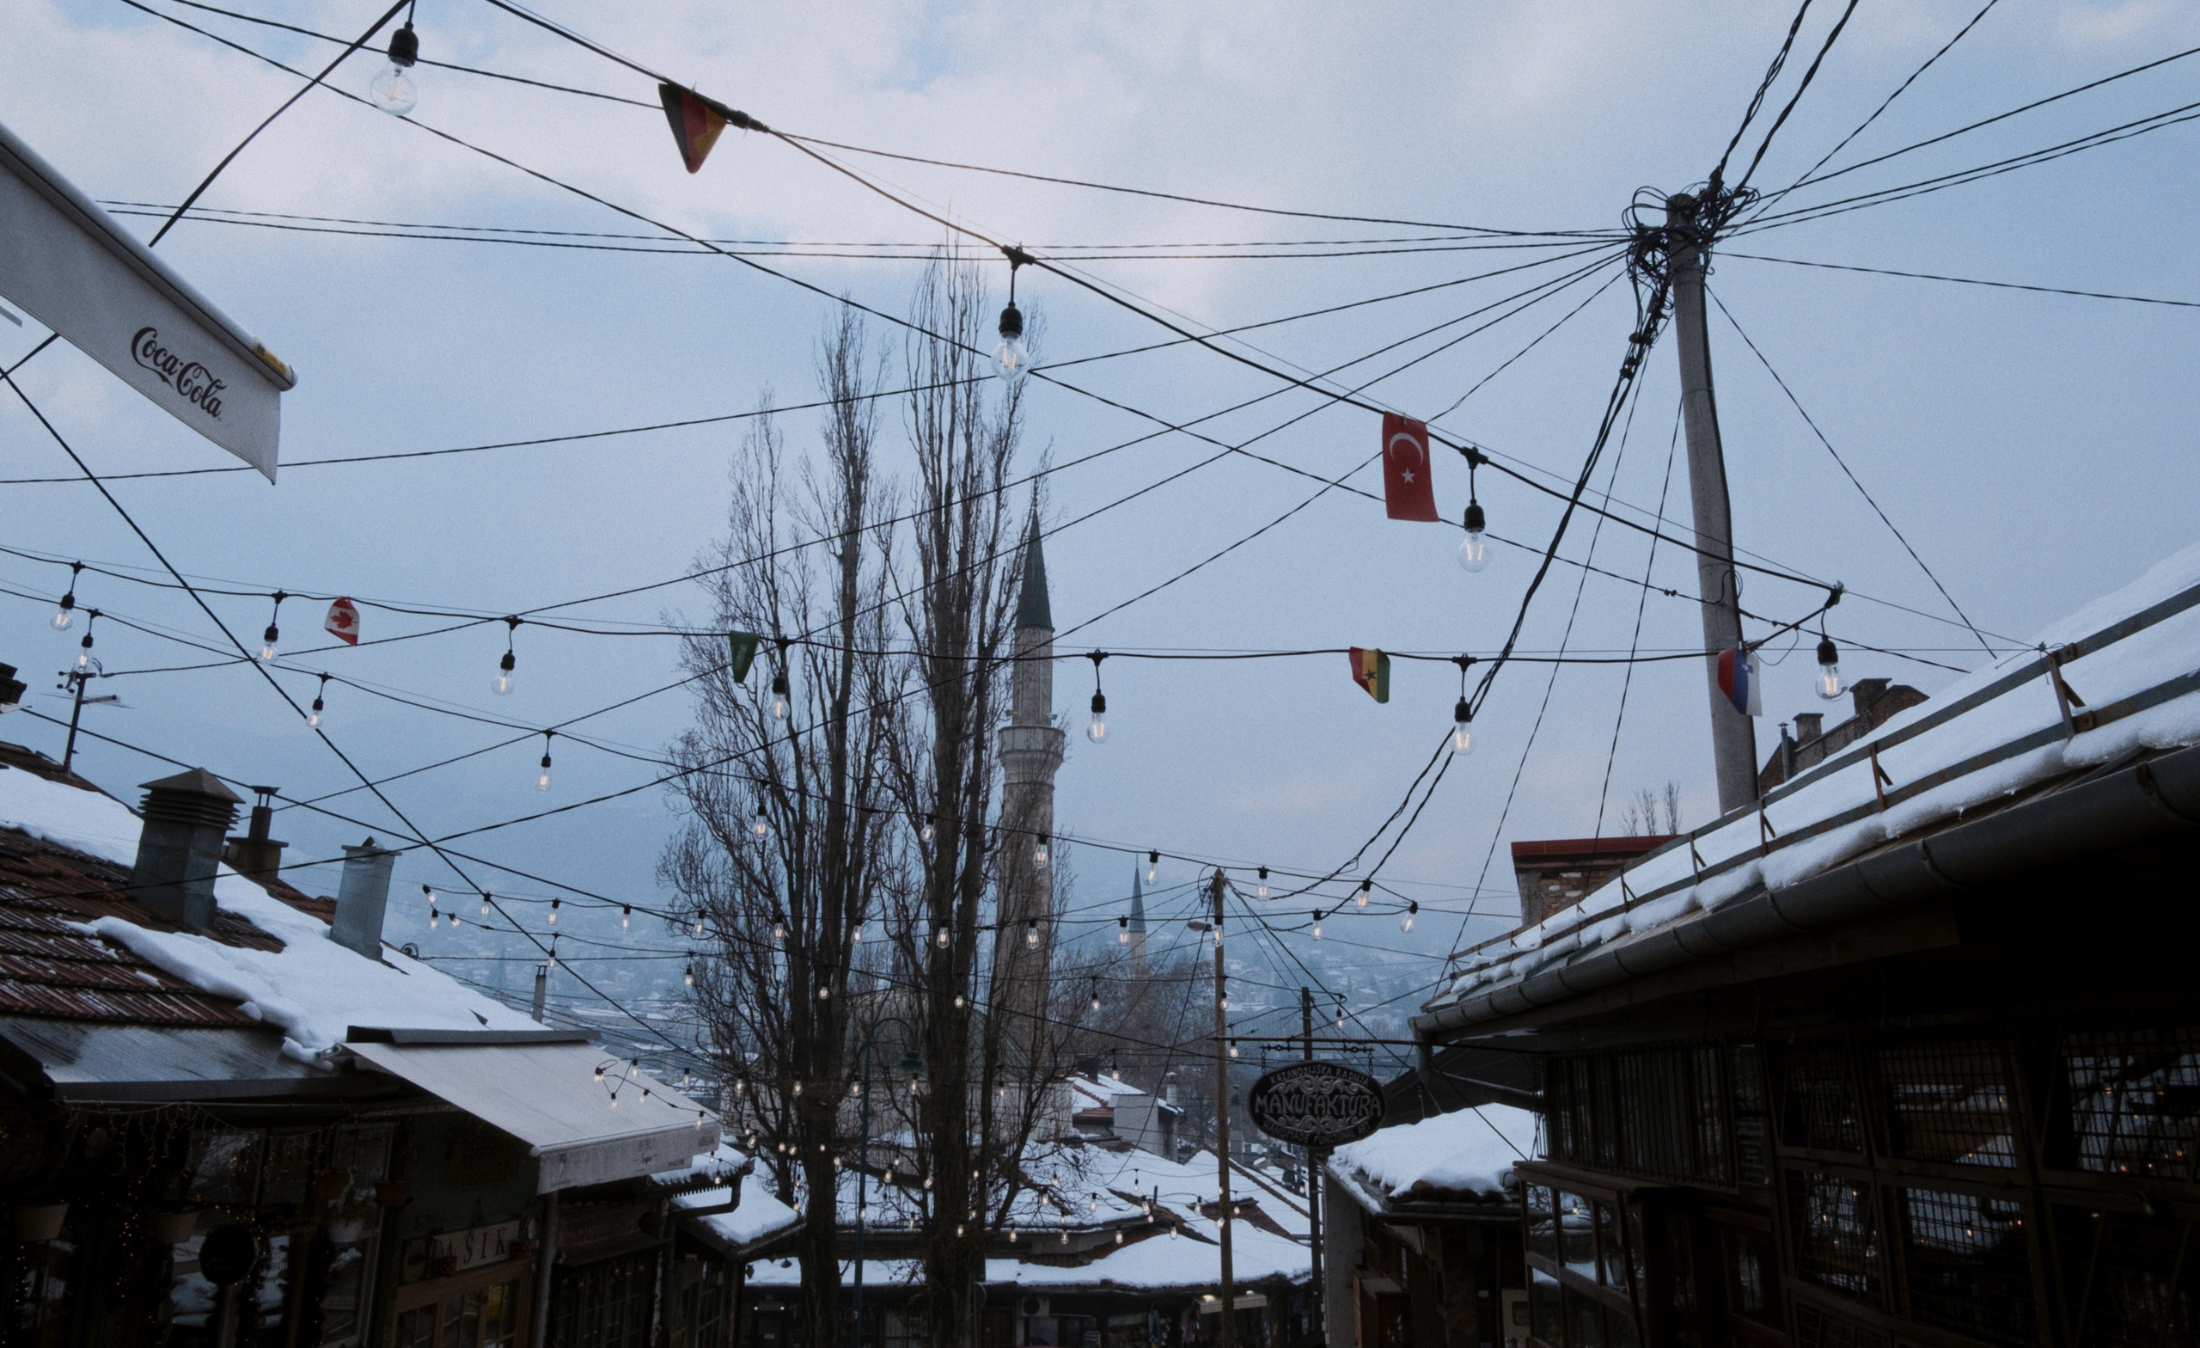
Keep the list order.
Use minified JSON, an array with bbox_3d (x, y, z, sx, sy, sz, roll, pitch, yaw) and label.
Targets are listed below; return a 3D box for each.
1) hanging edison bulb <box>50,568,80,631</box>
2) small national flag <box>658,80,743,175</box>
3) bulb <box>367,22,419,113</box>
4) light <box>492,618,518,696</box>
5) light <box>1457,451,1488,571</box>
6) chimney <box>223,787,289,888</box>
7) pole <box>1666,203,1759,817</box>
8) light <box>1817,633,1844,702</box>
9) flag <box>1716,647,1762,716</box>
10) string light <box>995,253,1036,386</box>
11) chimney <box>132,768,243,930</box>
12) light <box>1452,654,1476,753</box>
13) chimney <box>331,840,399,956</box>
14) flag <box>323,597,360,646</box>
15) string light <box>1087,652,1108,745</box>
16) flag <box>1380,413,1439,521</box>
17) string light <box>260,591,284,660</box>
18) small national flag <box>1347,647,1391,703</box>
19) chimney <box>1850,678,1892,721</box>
[{"bbox_3d":[-3.676,-0.274,5.219,0.066,0.250,0.062,-4,-15,17],"label":"hanging edison bulb"},{"bbox_3d":[-0.624,-0.845,2.270,0.115,0.150,0.040,-1,-16,5],"label":"small national flag"},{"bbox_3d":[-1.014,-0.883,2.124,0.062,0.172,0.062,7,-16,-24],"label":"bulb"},{"bbox_3d":[-1.845,-0.057,4.570,0.066,0.255,0.062,-4,-15,17],"label":"light"},{"bbox_3d":[0.709,-0.310,2.780,0.062,0.250,0.062,0,-16,0],"label":"light"},{"bbox_3d":[-8.516,1.649,14.800,0.390,0.970,0.390,-1,-16,2],"label":"chimney"},{"bbox_3d":[4.428,0.757,10.182,0.250,9.300,0.250,1,-15,2],"label":"pole"},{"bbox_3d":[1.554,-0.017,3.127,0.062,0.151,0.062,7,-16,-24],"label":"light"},{"bbox_3d":[1.506,0.018,3.460,0.110,0.170,0.045,-4,-15,17],"label":"flag"},{"bbox_3d":[-0.144,-0.602,2.457,0.066,0.252,0.062,1,-14,0],"label":"string light"},{"bbox_3d":[-6.454,1.256,10.400,0.440,1.110,0.440,-1,-16,2],"label":"chimney"},{"bbox_3d":[0.904,0.073,3.637,0.066,0.257,0.062,-4,-15,17],"label":"light"},{"bbox_3d":[-6.212,1.905,12.400,0.320,1.000,0.320,-1,-16,2],"label":"chimney"},{"bbox_3d":[-2.491,-0.172,4.820,0.105,0.165,0.040,0,-16,0],"label":"flag"},{"bbox_3d":[-0.007,0.062,3.970,0.060,0.255,0.060,0,-16,0],"label":"string light"},{"bbox_3d":[0.576,-0.386,2.740,0.105,0.213,0.040,3,-16,-12],"label":"flag"},{"bbox_3d":[-2.759,-0.156,4.894,0.066,0.248,0.062,-4,-15,17],"label":"string light"},{"bbox_3d":[0.690,0.004,3.750,0.105,0.147,0.035,-5,-16,17],"label":"small national flag"},{"bbox_3d":[11.563,0.400,22.000,0.470,0.660,0.470,-1,-14,5],"label":"chimney"}]

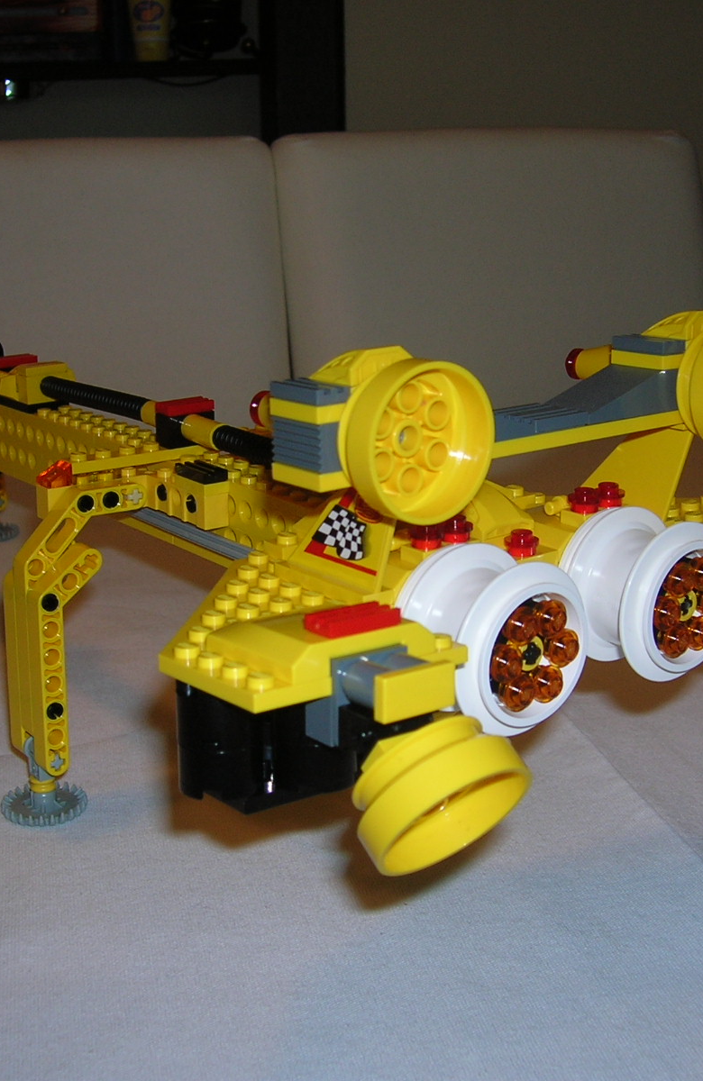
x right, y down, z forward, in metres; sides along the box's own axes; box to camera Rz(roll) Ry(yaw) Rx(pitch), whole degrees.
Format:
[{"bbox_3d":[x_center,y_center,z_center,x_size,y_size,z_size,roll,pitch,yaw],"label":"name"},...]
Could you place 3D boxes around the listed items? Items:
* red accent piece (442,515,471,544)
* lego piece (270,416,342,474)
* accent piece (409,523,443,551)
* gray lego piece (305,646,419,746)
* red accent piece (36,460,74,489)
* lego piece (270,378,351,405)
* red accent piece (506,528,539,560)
[{"bbox_3d":[0.023,-0.002,0.313,0.008,0.005,0.008,-2,14,0],"label":"red accent piece"},{"bbox_3d":[-0.008,-0.019,0.272,0.008,0.010,0.016,-11,17,-35],"label":"lego piece"},{"bbox_3d":[0.016,-0.001,0.302,0.008,0.005,0.008,-1,16,0],"label":"accent piece"},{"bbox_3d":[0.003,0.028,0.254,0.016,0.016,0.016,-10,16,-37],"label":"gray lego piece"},{"bbox_3d":[-0.085,-0.018,0.406,0.008,0.006,0.008,-12,17,-36],"label":"red accent piece"},{"bbox_3d":[-0.008,-0.028,0.273,0.008,0.003,0.016,-12,17,-36],"label":"lego piece"},{"bbox_3d":[0.039,0.001,0.322,0.008,0.005,0.008,-2,14,0],"label":"red accent piece"}]

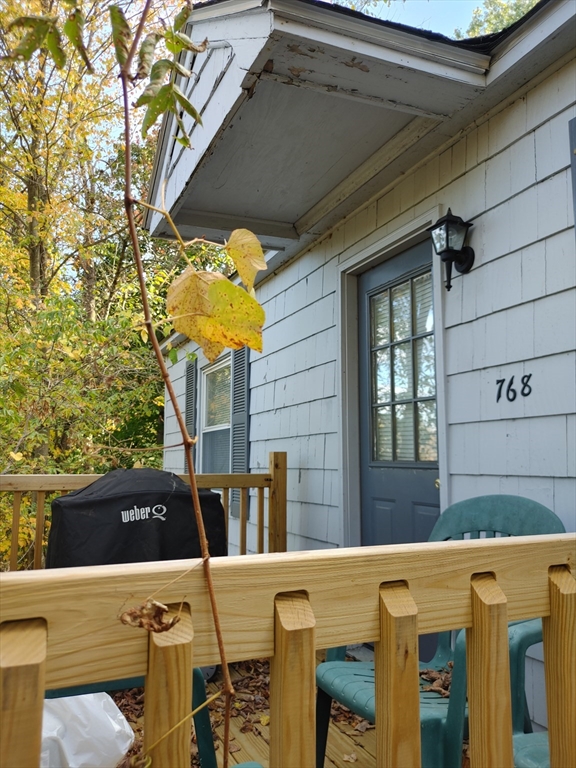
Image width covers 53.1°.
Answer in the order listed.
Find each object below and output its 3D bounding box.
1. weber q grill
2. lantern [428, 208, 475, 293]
[{"bbox_3d":[-0.736,0.889,2.739,0.780,0.960,0.540,4,-9,-26],"label":"weber q grill"},{"bbox_3d":[0.679,-0.559,2.397,0.155,0.364,0.136,4,-9,-26],"label":"lantern"}]

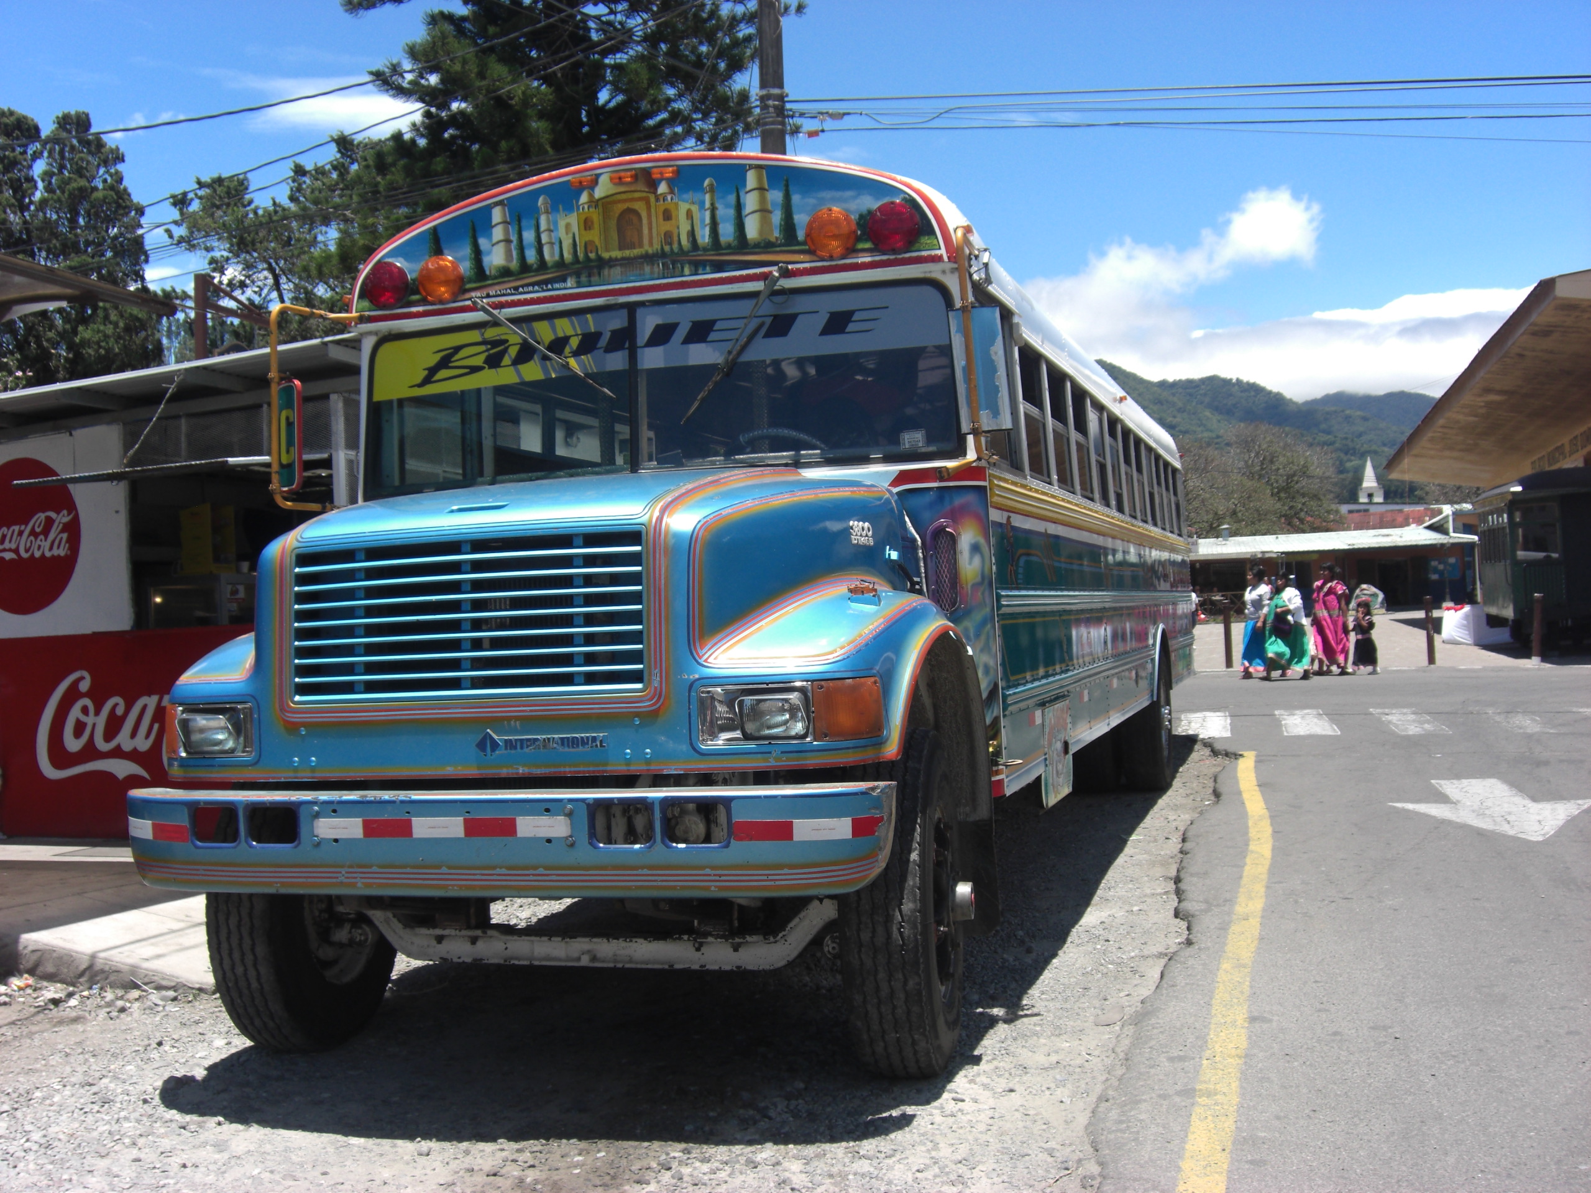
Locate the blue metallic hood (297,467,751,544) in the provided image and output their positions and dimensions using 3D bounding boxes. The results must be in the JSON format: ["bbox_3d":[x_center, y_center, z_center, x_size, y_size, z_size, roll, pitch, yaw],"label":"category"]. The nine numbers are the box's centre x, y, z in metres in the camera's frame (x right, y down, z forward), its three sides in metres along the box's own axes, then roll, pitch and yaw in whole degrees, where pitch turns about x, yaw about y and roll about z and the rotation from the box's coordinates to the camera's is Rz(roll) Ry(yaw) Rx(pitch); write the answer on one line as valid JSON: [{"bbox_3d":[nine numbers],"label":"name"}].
[{"bbox_3d":[-0.736,-0.293,5.498,1.300,0.280,1.280,-3,-1,17],"label":"blue metallic hood"}]

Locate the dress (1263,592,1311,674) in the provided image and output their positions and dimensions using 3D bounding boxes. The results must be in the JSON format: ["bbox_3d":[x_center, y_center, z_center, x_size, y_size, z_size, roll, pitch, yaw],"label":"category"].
[{"bbox_3d":[6.755,0.487,24.000,0.500,1.110,0.460,-2,-1,-31],"label":"dress"}]

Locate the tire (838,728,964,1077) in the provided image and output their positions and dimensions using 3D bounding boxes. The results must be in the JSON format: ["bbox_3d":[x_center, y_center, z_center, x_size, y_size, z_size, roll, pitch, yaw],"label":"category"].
[{"bbox_3d":[0.335,0.908,5.239,0.265,1.020,1.020,-3,-1,10],"label":"tire"}]

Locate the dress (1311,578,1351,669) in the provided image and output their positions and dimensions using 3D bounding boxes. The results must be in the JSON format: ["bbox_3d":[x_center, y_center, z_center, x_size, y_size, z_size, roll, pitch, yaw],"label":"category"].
[{"bbox_3d":[7.476,0.356,24.400,0.380,1.230,0.460,-2,-1,-37],"label":"dress"}]

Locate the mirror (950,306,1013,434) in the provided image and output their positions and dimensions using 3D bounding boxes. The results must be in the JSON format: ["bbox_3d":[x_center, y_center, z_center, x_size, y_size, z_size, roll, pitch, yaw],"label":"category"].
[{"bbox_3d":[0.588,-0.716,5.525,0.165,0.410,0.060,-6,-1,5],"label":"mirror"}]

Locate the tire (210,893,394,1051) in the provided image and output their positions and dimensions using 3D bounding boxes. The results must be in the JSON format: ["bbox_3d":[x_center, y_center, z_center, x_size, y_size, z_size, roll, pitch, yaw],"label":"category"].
[{"bbox_3d":[-1.634,1.004,5.856,0.265,1.020,1.020,-3,-1,10],"label":"tire"}]

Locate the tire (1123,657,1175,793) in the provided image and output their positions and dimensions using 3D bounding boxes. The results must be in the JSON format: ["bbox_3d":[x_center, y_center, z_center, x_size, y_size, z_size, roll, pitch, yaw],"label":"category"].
[{"bbox_3d":[2.410,0.808,11.914,0.265,1.020,1.020,-3,-1,17],"label":"tire"}]

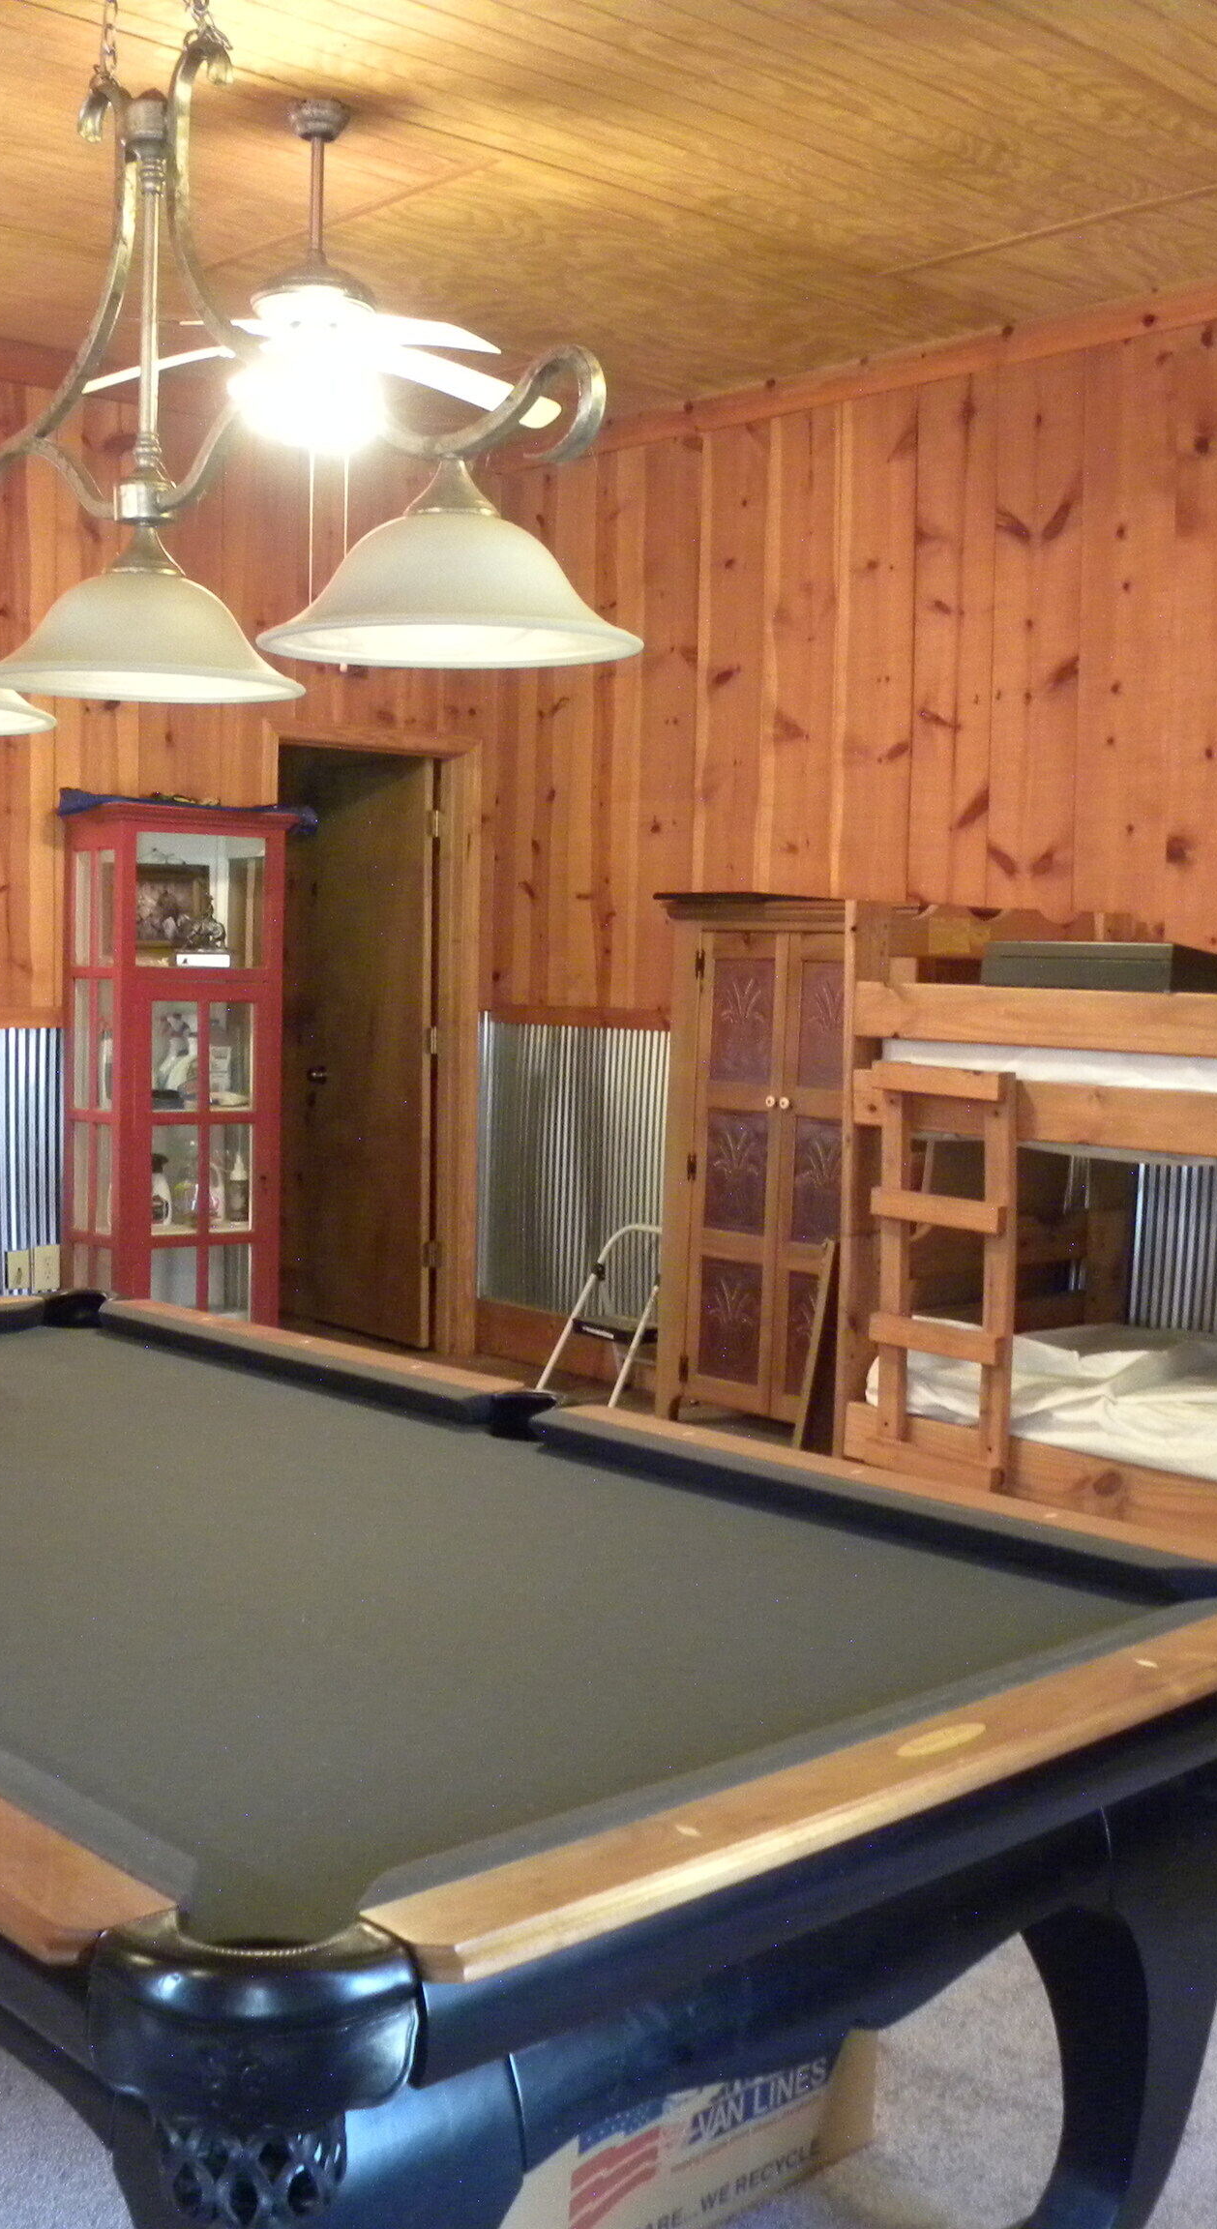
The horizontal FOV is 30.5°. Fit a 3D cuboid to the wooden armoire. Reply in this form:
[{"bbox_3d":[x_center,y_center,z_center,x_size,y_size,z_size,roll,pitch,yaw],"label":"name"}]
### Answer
[{"bbox_3d":[0.634,0.185,6.222,0.500,1.590,0.980,-3,6,-43],"label":"wooden armoire"}]

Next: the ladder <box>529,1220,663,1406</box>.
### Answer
[{"bbox_3d":[0.029,0.632,7.011,0.444,0.576,0.404,-3,5,-43],"label":"ladder"}]

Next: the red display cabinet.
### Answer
[{"bbox_3d":[-1.301,-0.006,6.732,0.630,1.825,0.350,-3,6,-43],"label":"red display cabinet"}]

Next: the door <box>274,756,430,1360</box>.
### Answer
[{"bbox_3d":[-0.858,-0.214,7.937,0.040,2.041,0.710,-3,6,-43],"label":"door"}]

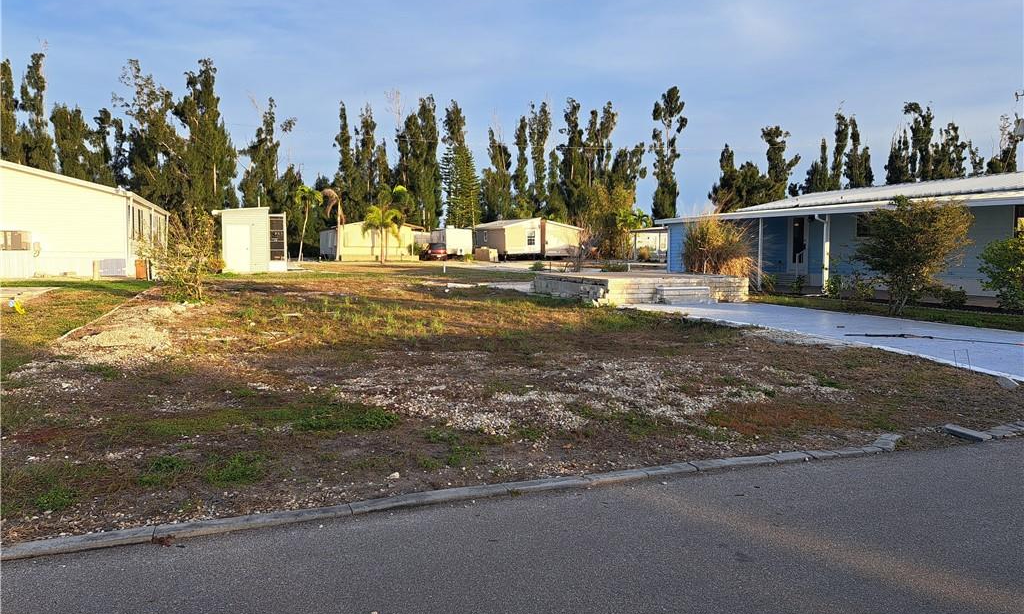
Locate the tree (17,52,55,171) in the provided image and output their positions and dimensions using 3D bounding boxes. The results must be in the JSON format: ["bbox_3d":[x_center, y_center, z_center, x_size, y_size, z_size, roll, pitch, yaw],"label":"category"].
[{"bbox_3d":[-45.301,-14.562,68.570,3.916,19.701,3.916,-3,6,-33],"label":"tree"}]

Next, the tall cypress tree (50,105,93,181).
[{"bbox_3d":[-41.421,-11.575,66.128,3.950,14.450,3.750,0,5,0],"label":"tall cypress tree"}]

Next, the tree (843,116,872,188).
[{"bbox_3d":[44.427,-15.600,92.035,3.733,18.110,3.733,0,5,0],"label":"tree"}]

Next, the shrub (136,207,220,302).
[{"bbox_3d":[-7.831,-1.256,16.672,1.884,2.193,1.790,-2,5,-20],"label":"shrub"}]

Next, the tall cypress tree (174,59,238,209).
[{"bbox_3d":[-30.539,-14.447,70.120,6.400,19.470,6.080,0,5,0],"label":"tall cypress tree"}]

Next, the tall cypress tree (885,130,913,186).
[{"bbox_3d":[58.690,-17.394,108.675,4.594,19.213,4.594,3,5,28],"label":"tall cypress tree"}]

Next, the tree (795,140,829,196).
[{"bbox_3d":[38.193,-14.054,91.158,4.185,15.172,4.185,0,5,0],"label":"tree"}]

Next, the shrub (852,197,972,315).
[{"bbox_3d":[8.800,-1.092,15.487,2.640,2.570,2.500,0,5,0],"label":"shrub"}]

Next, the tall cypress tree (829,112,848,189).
[{"bbox_3d":[47.605,-18.015,104.478,3.151,21.092,3.151,2,5,24],"label":"tall cypress tree"}]

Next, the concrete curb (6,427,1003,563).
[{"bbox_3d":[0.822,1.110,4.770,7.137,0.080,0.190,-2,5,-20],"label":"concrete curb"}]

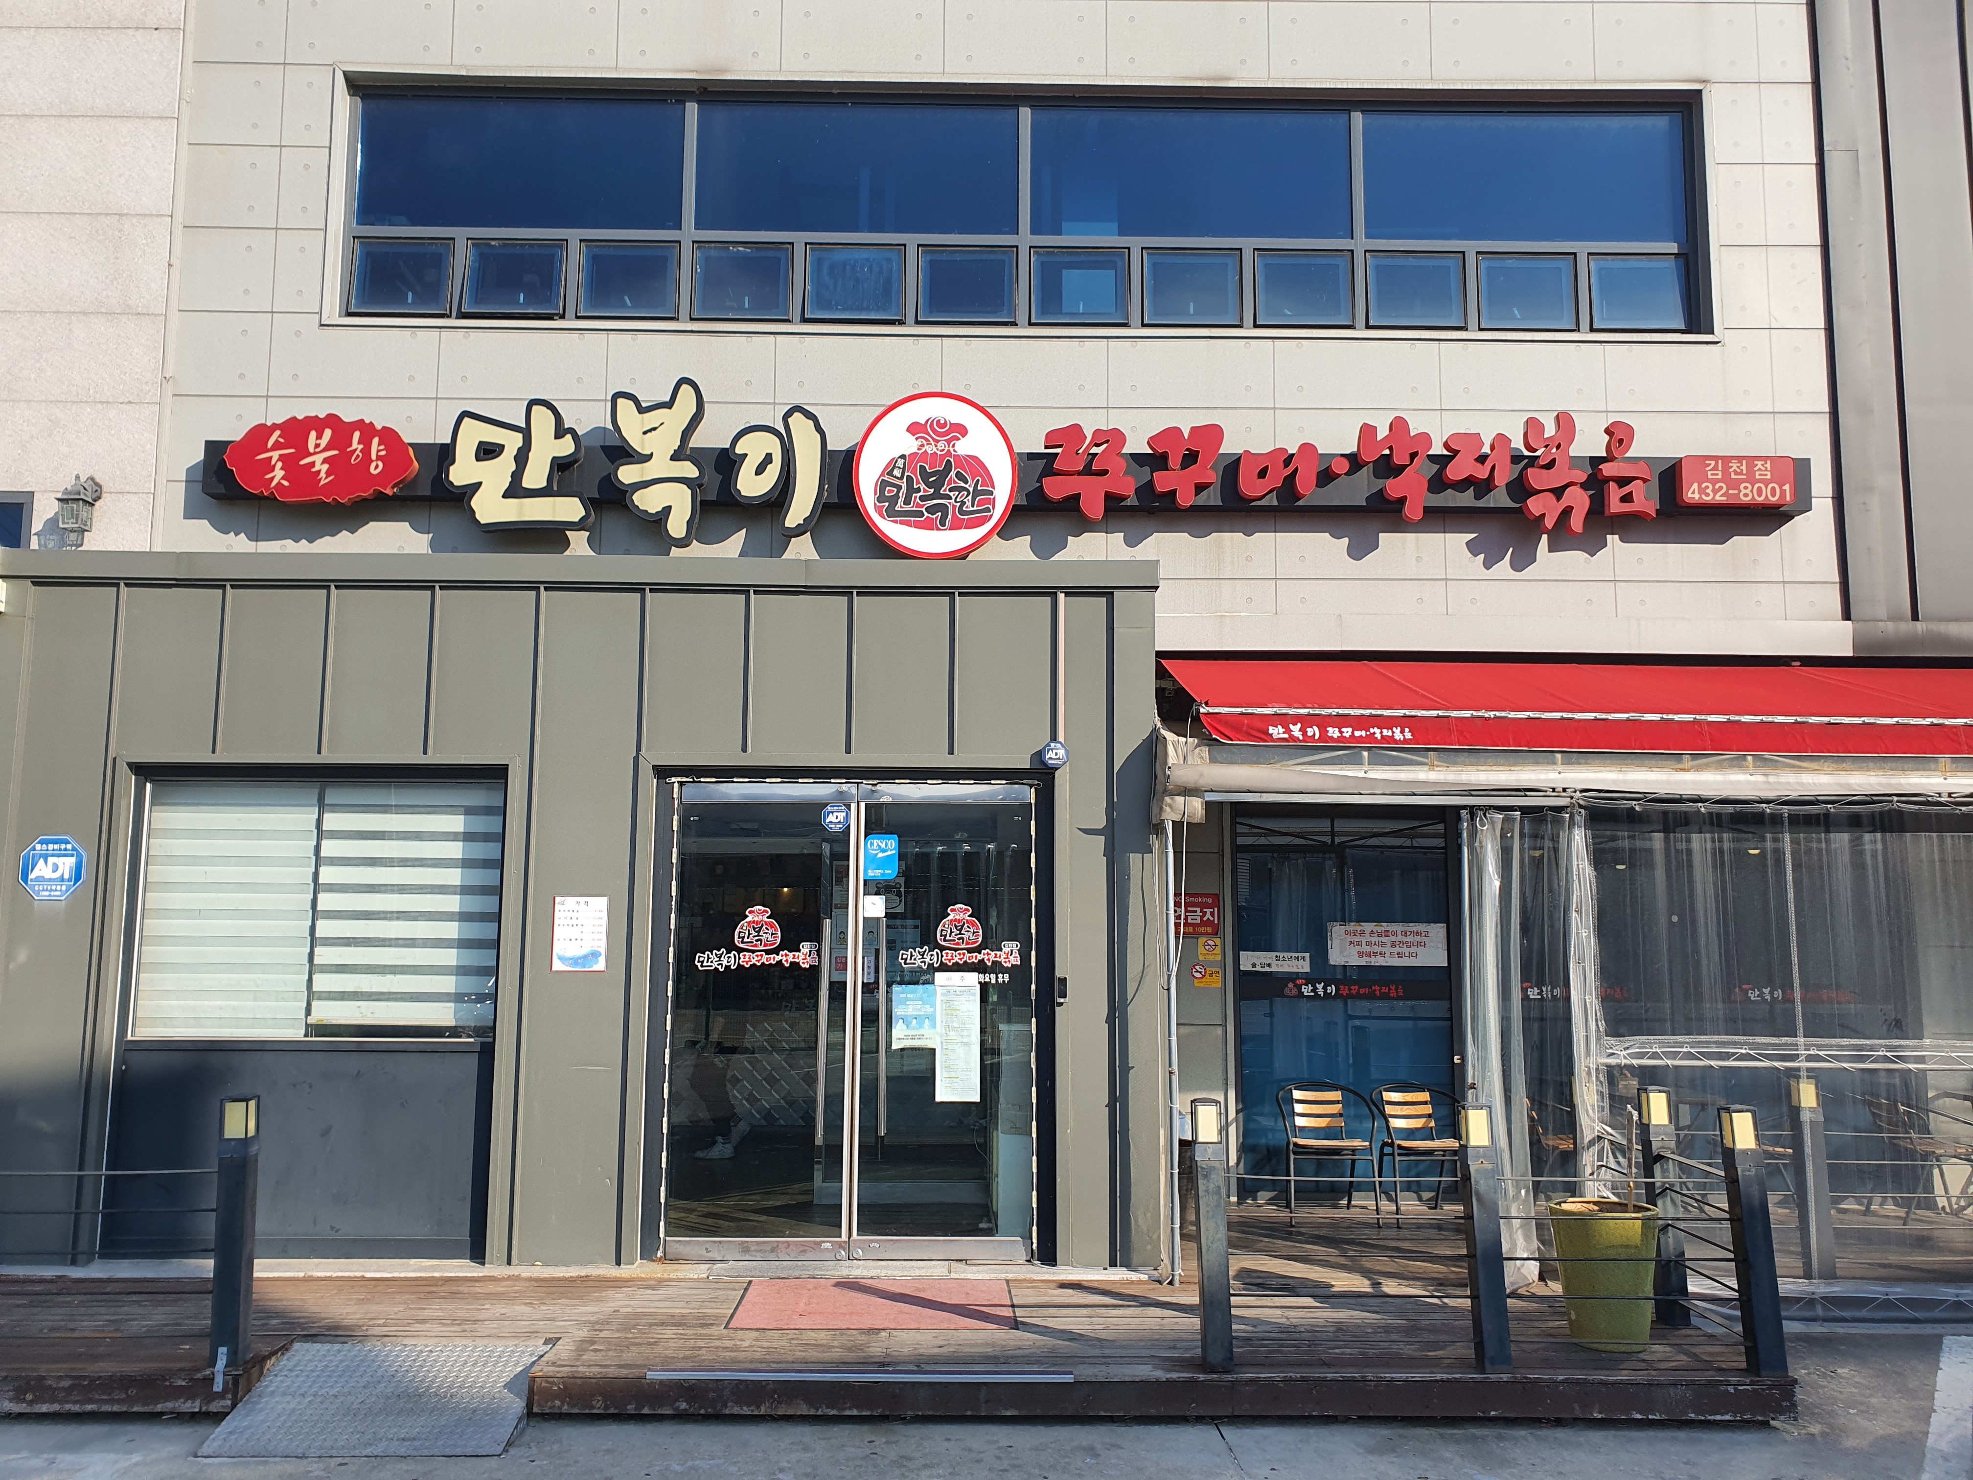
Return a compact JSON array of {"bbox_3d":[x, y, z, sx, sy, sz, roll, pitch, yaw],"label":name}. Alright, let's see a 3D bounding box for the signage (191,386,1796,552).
[{"bbox_3d":[0.150,-1.518,8.591,9.267,1.012,0.270,1,-7,-1],"label":"signage"}]

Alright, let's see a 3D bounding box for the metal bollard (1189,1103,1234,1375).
[{"bbox_3d":[0.863,1.883,5.671,0.105,1.000,0.105,-2,-6,-1],"label":"metal bollard"}]

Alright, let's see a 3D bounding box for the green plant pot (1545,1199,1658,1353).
[{"bbox_3d":[2.530,2.172,6.039,0.457,0.535,0.457,0,-7,0],"label":"green plant pot"}]

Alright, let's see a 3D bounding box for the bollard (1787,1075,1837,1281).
[{"bbox_3d":[3.994,2.110,7.161,0.105,0.938,0.105,-1,-7,-1],"label":"bollard"}]

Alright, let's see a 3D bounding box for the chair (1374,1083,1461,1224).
[{"bbox_3d":[2.507,2.357,8.464,0.525,0.717,0.560,1,-7,-4],"label":"chair"}]

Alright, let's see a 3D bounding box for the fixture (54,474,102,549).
[{"bbox_3d":[-5.198,-1.293,8.487,0.180,0.455,0.240,1,-7,-1],"label":"fixture"}]

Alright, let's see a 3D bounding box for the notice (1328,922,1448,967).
[{"bbox_3d":[2.438,1.244,8.984,0.721,0.246,0.010,1,-7,-1],"label":"notice"}]

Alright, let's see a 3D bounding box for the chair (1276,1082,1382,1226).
[{"bbox_3d":[1.943,2.352,8.459,0.525,0.717,0.560,0,-7,1],"label":"chair"}]

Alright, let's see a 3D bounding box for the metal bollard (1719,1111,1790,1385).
[{"bbox_3d":[2.945,1.908,5.683,0.105,0.988,0.105,-3,-6,-1],"label":"metal bollard"}]

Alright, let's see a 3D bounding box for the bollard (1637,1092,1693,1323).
[{"bbox_3d":[2.904,1.987,6.340,0.105,0.978,0.105,-2,-6,-1],"label":"bollard"}]

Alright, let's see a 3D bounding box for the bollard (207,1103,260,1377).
[{"bbox_3d":[-2.834,1.853,5.599,0.105,0.984,0.105,-1,-6,-1],"label":"bollard"}]

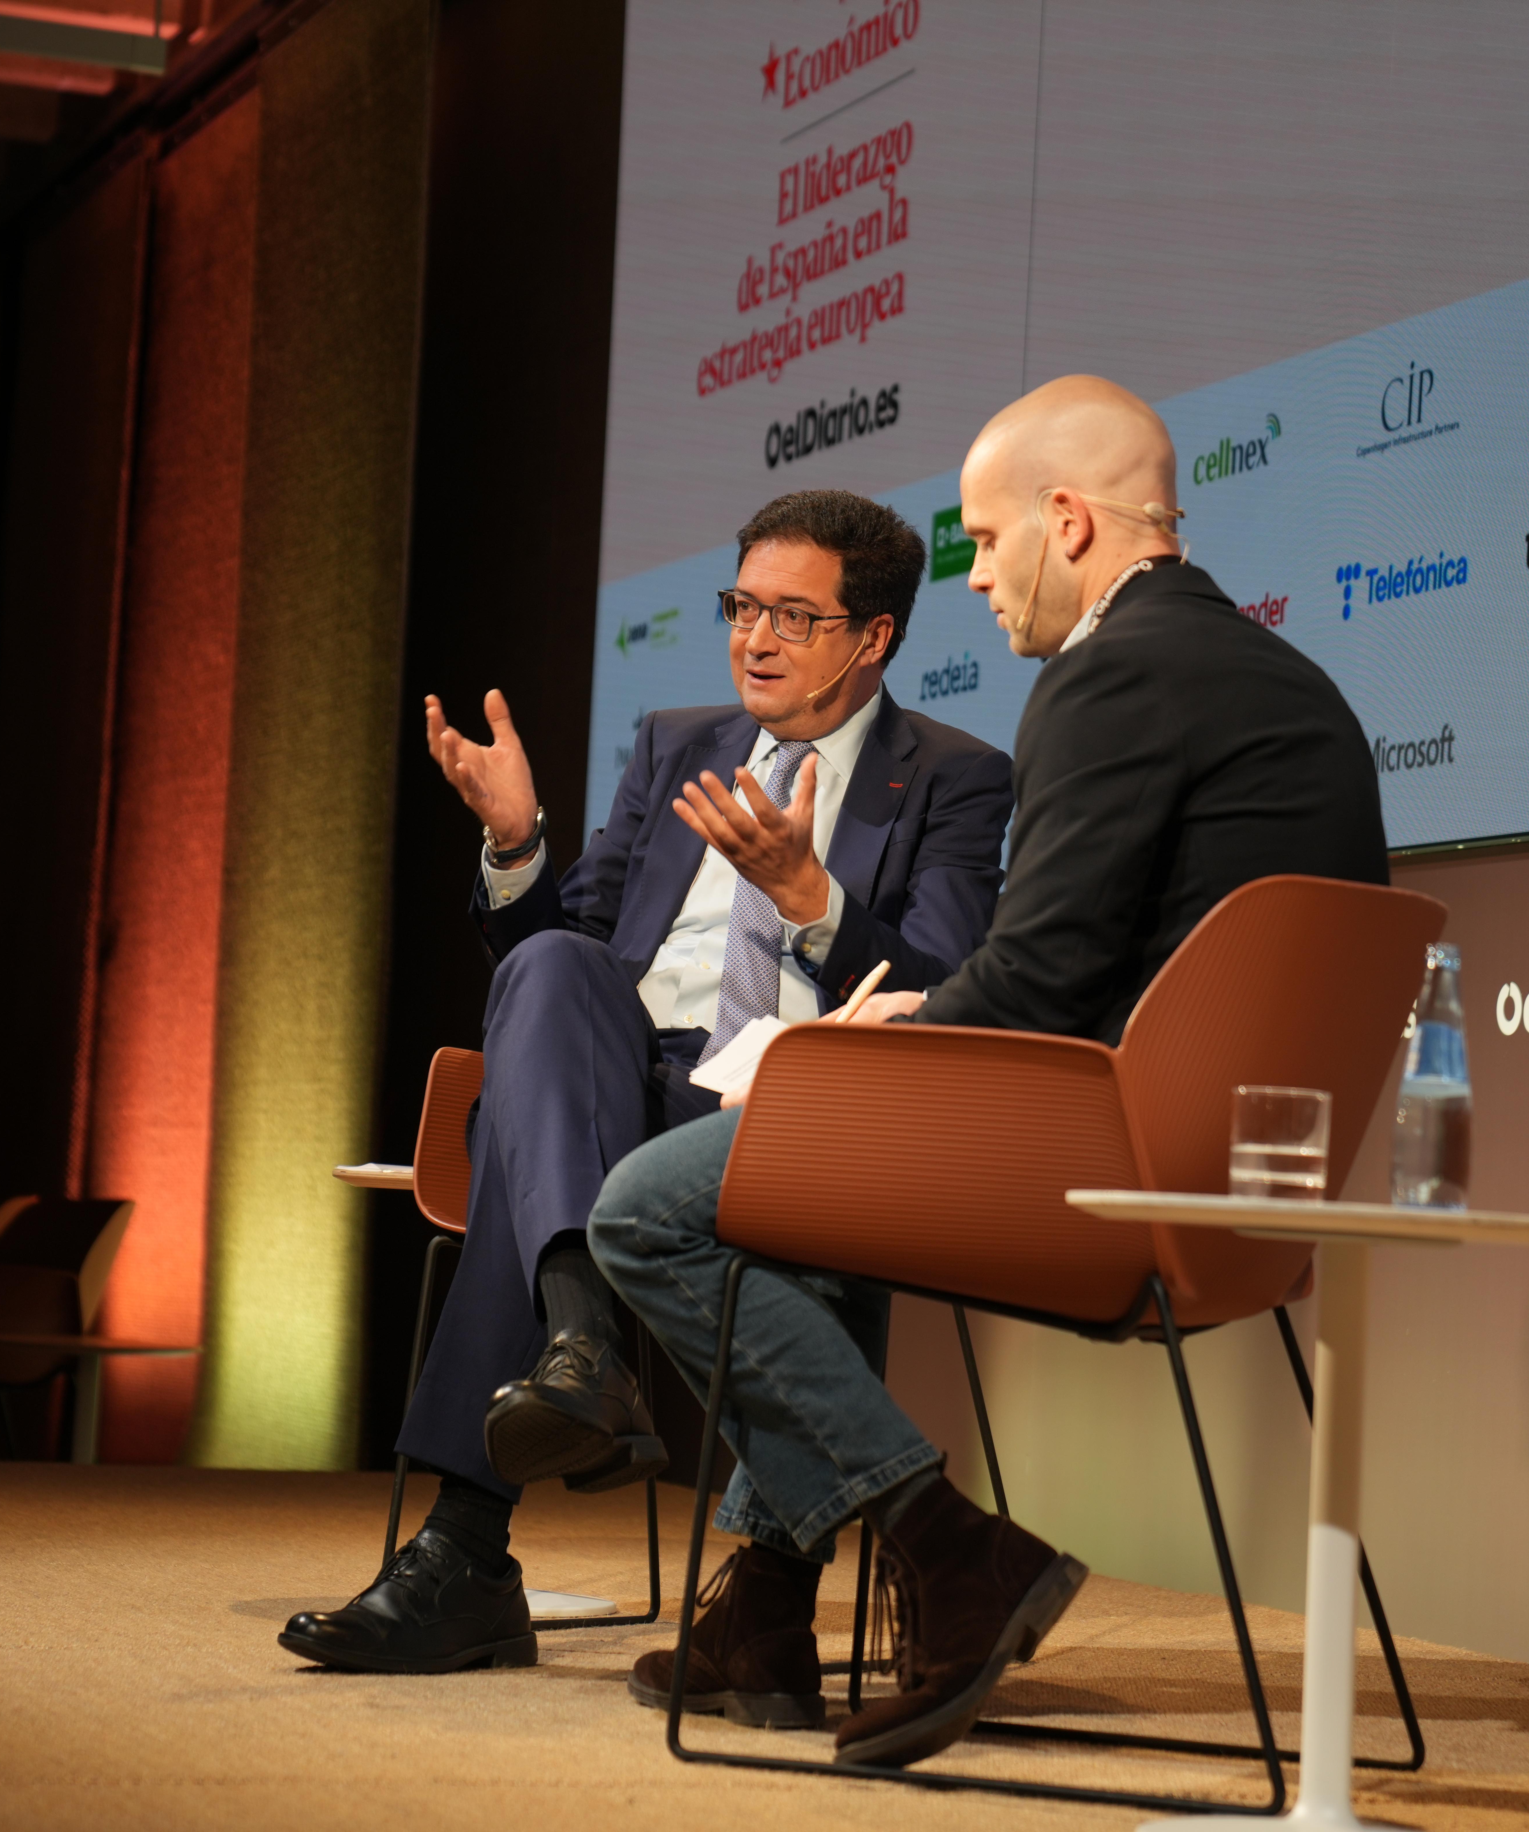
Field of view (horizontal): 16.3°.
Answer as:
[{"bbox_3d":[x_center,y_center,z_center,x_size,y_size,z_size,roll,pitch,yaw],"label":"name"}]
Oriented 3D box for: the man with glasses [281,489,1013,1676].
[{"bbox_3d":[-0.063,0.152,5.540,0.550,1.244,0.810,1,-4,27],"label":"man with glasses"}]

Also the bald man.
[{"bbox_3d":[0.207,0.130,4.821,0.770,1.234,0.540,1,-4,24],"label":"bald man"}]

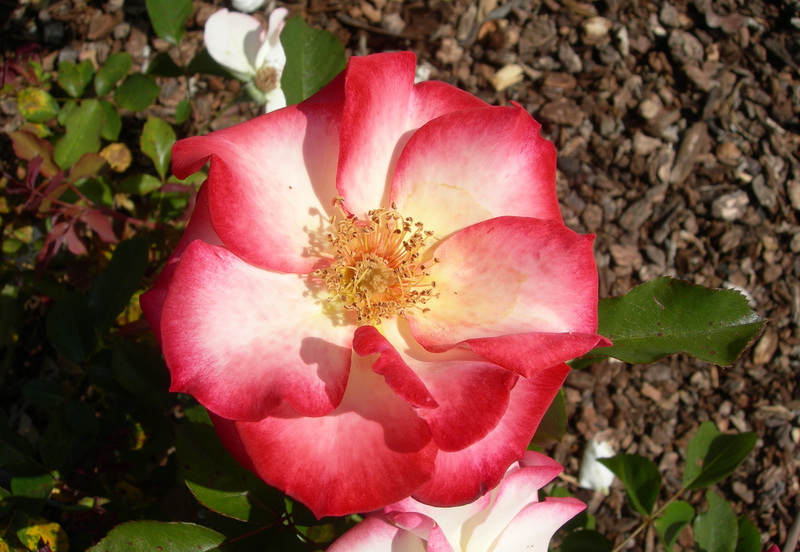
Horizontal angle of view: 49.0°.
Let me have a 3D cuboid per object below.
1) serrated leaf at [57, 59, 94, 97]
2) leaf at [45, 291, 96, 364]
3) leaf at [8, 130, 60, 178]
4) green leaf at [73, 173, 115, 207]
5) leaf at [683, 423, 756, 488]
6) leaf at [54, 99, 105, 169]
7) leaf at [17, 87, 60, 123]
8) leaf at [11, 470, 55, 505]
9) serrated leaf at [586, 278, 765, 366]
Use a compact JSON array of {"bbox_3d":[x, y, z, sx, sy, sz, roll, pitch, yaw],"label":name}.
[{"bbox_3d":[-0.236,-0.145,0.640,0.027,0.008,0.032,-9,70,-3],"label":"serrated leaf"},{"bbox_3d":[-0.199,0.031,0.530,0.028,0.009,0.049,-22,71,-8],"label":"leaf"},{"bbox_3d":[-0.225,-0.075,0.541,0.046,0.005,0.019,38,74,13],"label":"leaf"},{"bbox_3d":[-0.223,-0.062,0.640,0.032,0.007,0.025,42,75,14],"label":"green leaf"},{"bbox_3d":[0.167,0.095,0.462,0.052,0.009,0.028,-37,80,-15],"label":"leaf"},{"bbox_3d":[-0.198,-0.087,0.541,0.027,0.005,0.052,20,66,3],"label":"leaf"},{"bbox_3d":[-0.239,-0.113,0.581,0.029,0.005,0.024,12,70,4],"label":"leaf"},{"bbox_3d":[-0.251,0.144,0.600,0.029,0.006,0.022,-10,70,-4],"label":"leaf"},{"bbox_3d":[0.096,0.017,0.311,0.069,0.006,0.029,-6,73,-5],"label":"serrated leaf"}]

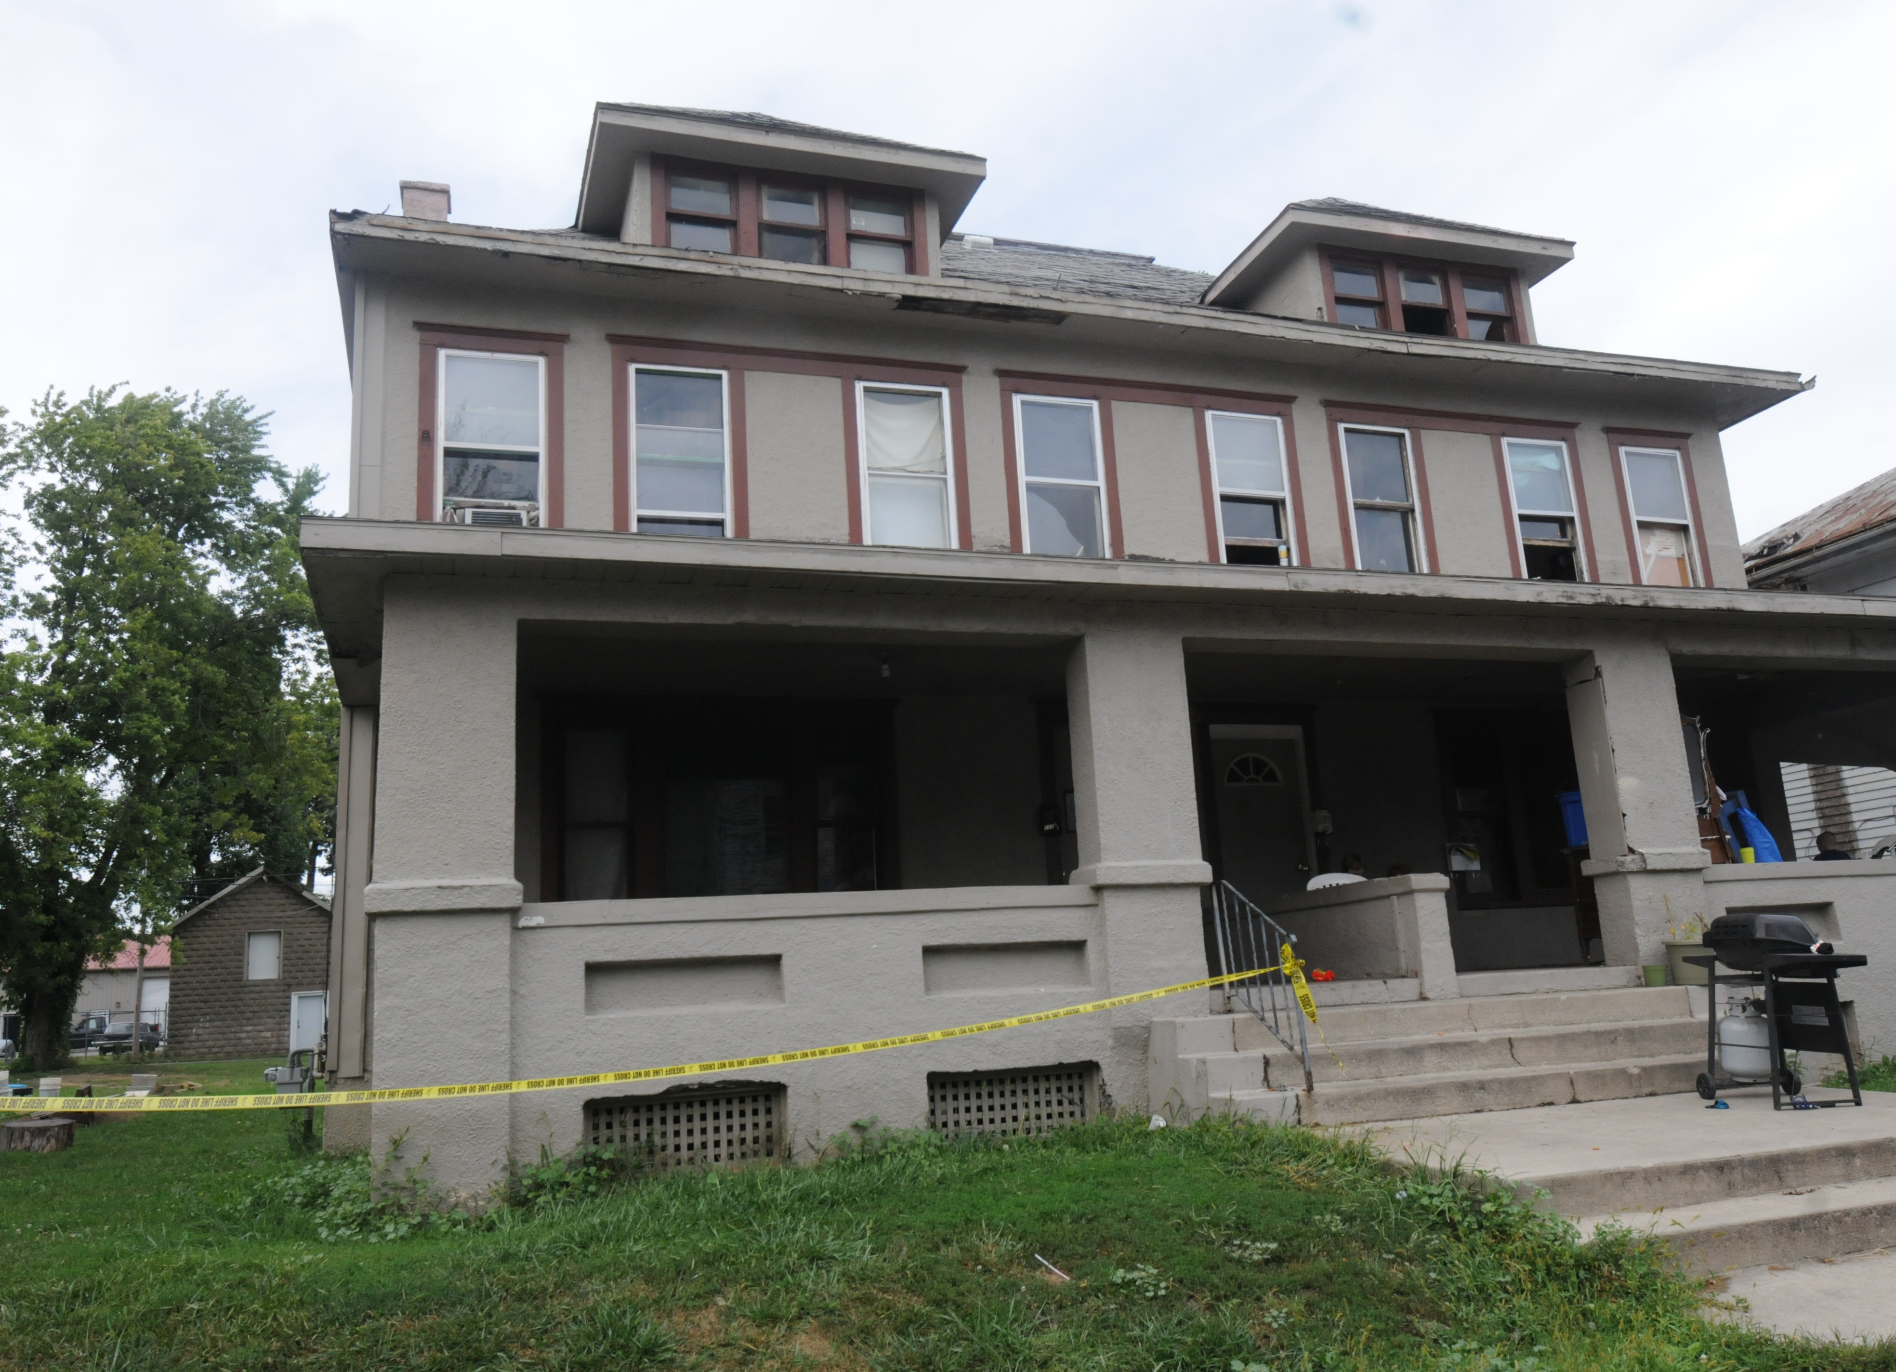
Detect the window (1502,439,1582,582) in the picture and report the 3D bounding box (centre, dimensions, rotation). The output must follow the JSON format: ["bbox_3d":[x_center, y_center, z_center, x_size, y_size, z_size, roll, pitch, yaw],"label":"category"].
[{"bbox_3d":[5.875,-1.696,13.513,0.775,1.520,0.120,1,-13,-18],"label":"window"}]

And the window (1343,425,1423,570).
[{"bbox_3d":[4.266,-1.800,13.491,0.826,1.563,0.140,1,-13,-18],"label":"window"}]

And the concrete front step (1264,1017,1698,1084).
[{"bbox_3d":[3.179,2.106,7.912,3.246,0.183,0.311,1,-13,-18],"label":"concrete front step"}]

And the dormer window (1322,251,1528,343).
[{"bbox_3d":[4.990,-3.987,14.389,2.505,0.961,0.140,1,-13,-18],"label":"dormer window"}]

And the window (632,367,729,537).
[{"bbox_3d":[-2.118,-1.826,10.968,0.772,1.520,0.120,1,-13,-18],"label":"window"}]

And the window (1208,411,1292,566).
[{"bbox_3d":[2.784,-1.746,12.528,0.764,1.520,0.120,1,-13,-18],"label":"window"}]

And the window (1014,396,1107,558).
[{"bbox_3d":[0.990,-1.775,11.957,0.790,1.520,0.120,1,-13,-18],"label":"window"}]

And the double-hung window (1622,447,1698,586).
[{"bbox_3d":[7.563,-1.757,14.588,0.837,1.563,0.140,1,-13,-18],"label":"double-hung window"}]

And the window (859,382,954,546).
[{"bbox_3d":[-0.350,-1.860,11.955,0.858,1.563,0.140,1,-13,-18],"label":"window"}]

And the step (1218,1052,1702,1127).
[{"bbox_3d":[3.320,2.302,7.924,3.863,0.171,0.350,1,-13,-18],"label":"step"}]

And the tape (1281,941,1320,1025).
[{"bbox_3d":[1.911,1.610,7.440,0.212,0.440,0.120,1,-13,-18],"label":"tape"}]

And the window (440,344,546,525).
[{"bbox_3d":[-3.603,-1.902,10.873,0.822,1.563,0.140,1,-13,-18],"label":"window"}]

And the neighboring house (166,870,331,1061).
[{"bbox_3d":[-25.713,10.552,52.649,5.782,6.585,6.800,1,-13,-18],"label":"neighboring house"}]

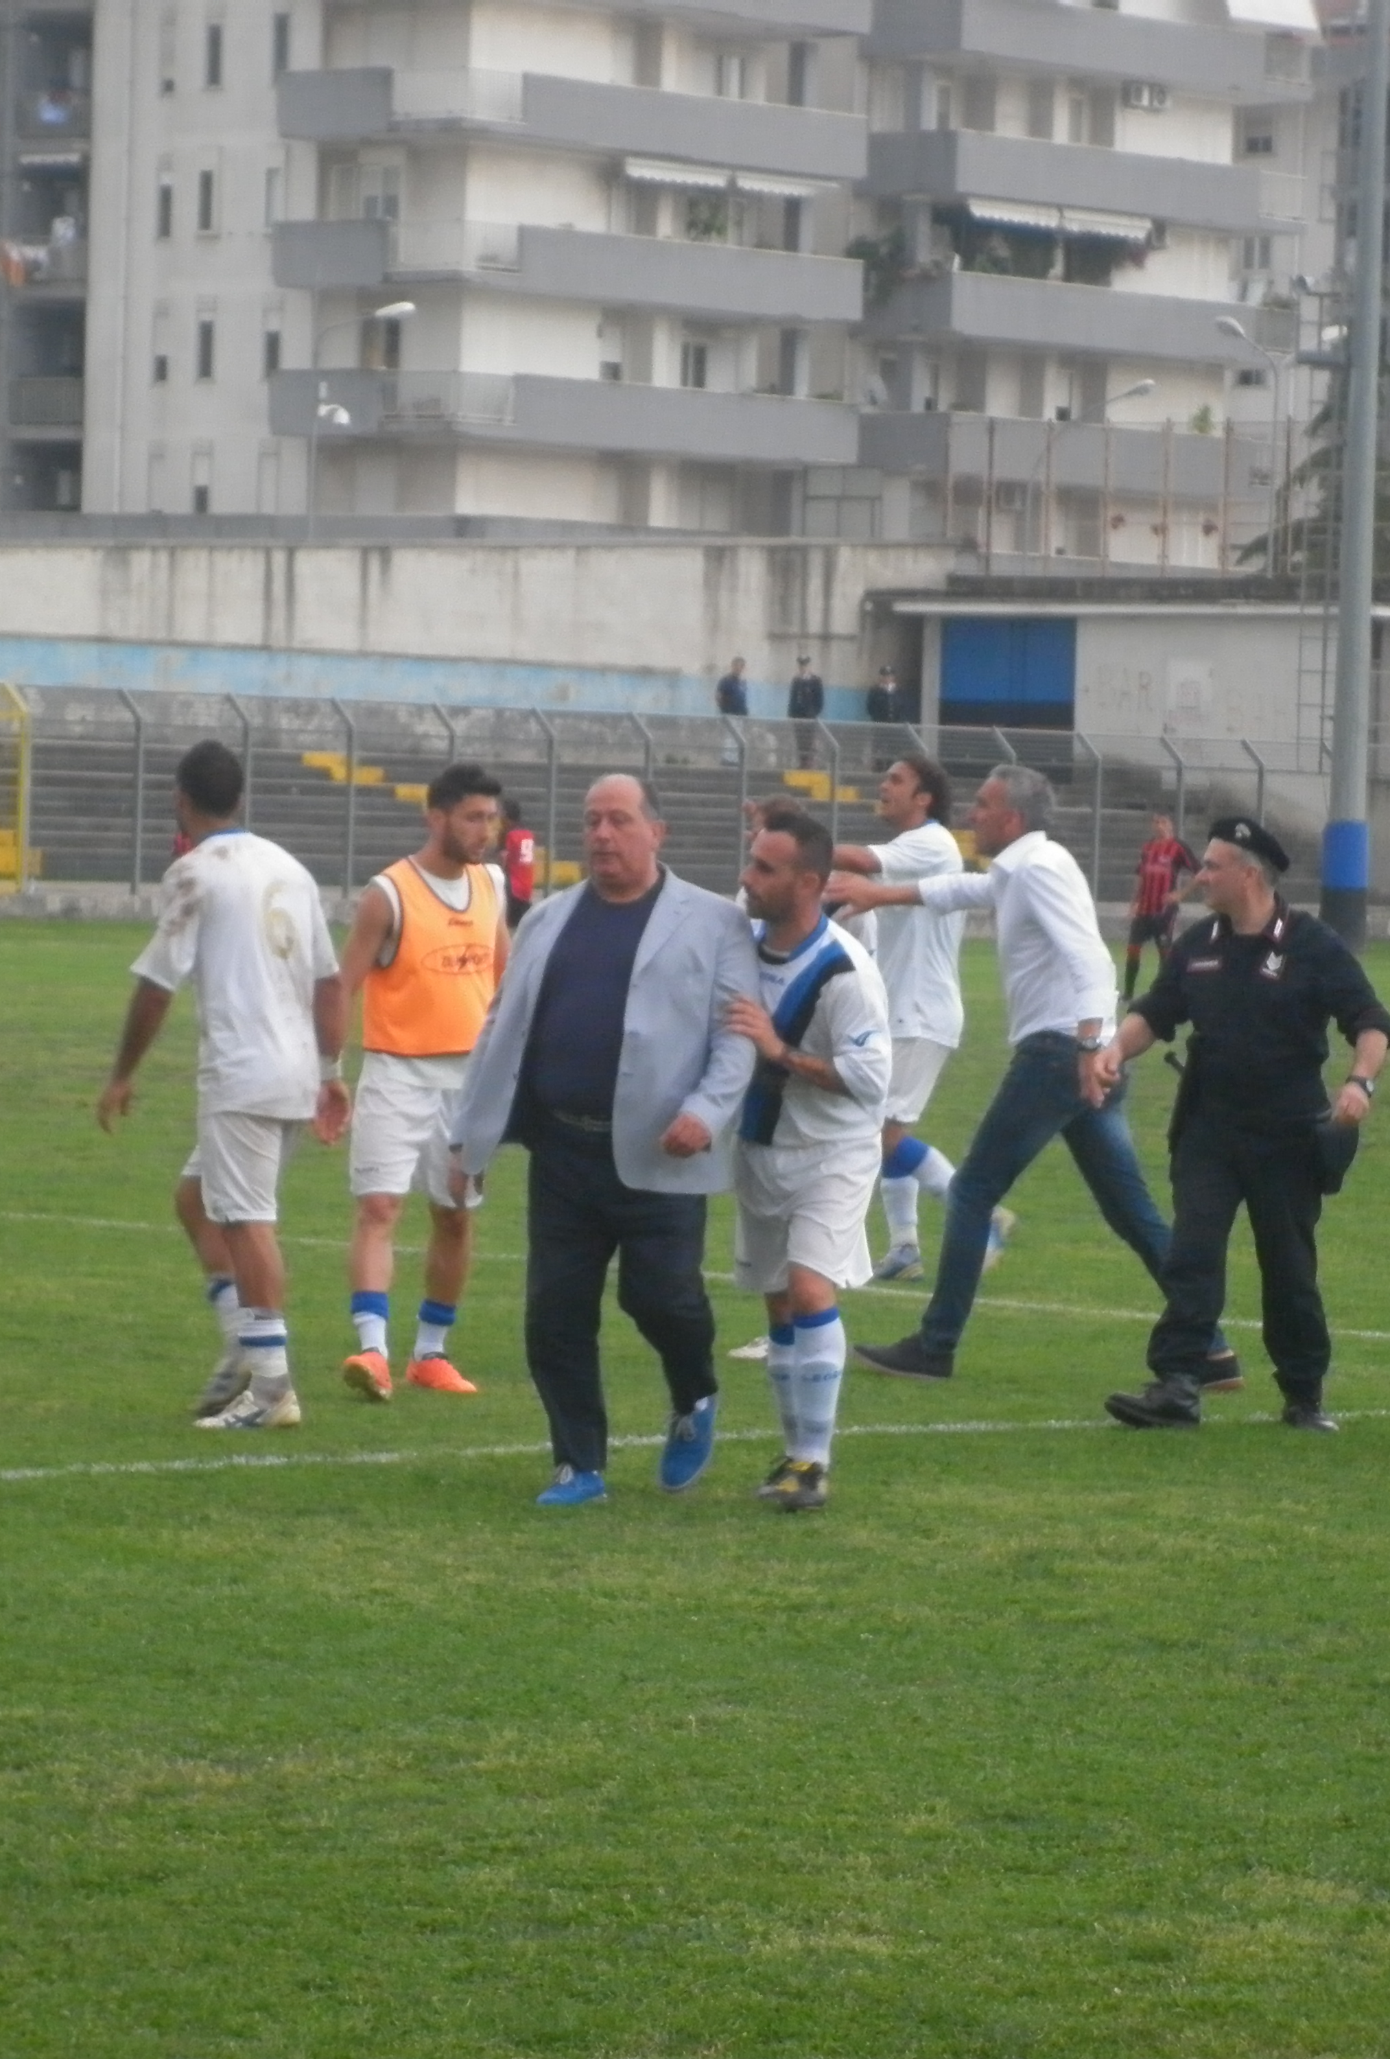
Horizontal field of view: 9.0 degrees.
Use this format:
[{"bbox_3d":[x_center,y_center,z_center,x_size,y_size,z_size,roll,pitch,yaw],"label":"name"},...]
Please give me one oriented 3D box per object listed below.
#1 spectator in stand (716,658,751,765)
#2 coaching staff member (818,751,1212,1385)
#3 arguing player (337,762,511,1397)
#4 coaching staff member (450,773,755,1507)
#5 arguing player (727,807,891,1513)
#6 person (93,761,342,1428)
[{"bbox_3d":[0.583,-4.956,137.974,0.500,1.718,0.350,1,2,-9],"label":"spectator in stand"},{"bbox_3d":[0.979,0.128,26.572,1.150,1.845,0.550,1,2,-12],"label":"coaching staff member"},{"bbox_3d":[-0.778,0.143,25.273,0.520,1.798,0.400,1,2,-19],"label":"arguing player"},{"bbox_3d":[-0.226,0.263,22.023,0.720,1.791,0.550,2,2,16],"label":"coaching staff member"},{"bbox_3d":[0.279,0.316,22.024,0.500,1.727,0.440,3,2,38],"label":"arguing player"},{"bbox_3d":[-1.292,0.138,24.272,0.600,1.844,0.500,0,2,-36],"label":"person"}]

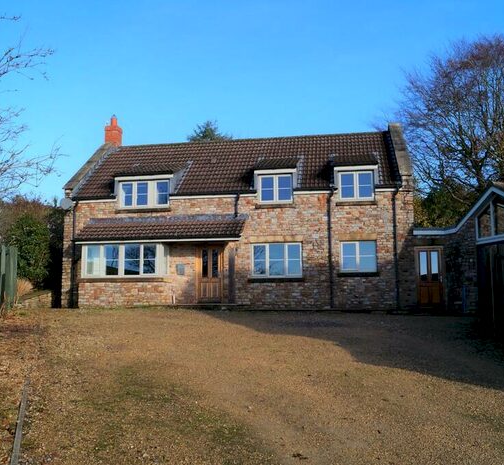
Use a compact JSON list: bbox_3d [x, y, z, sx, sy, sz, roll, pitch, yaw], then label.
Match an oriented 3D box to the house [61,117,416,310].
[{"bbox_3d":[-0.360,-1.205,21.753,13.050,8.500,7.850,-1,-5,11],"label":"house"}]

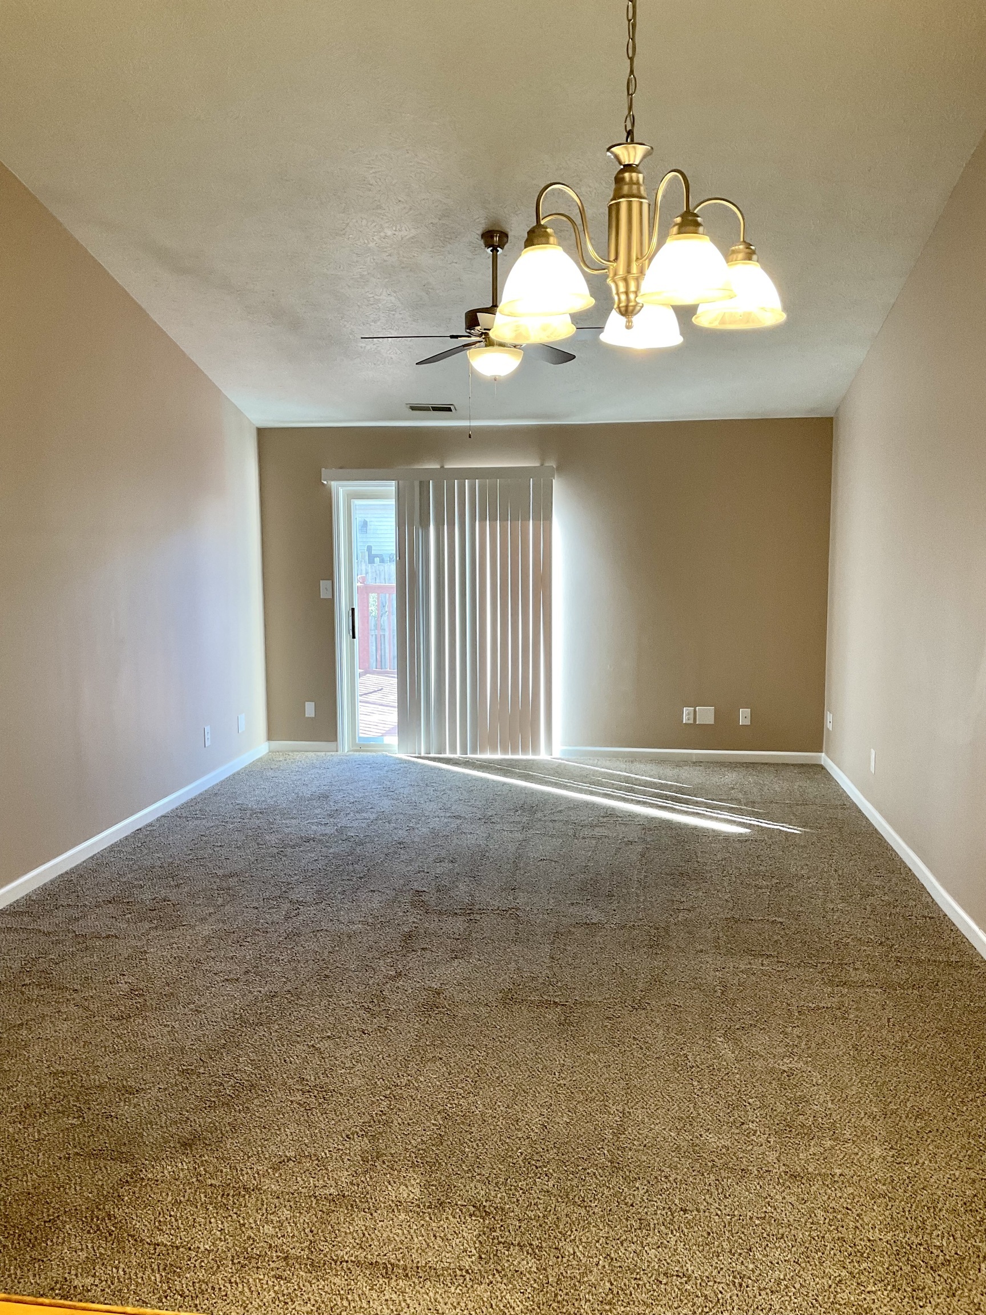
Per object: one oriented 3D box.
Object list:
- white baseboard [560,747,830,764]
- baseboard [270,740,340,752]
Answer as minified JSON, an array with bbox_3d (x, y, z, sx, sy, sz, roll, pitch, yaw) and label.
[{"bbox_3d":[1.430,0.717,8.031,1.903,0.082,0.015,1,6,7],"label":"white baseboard"},{"bbox_3d":[-1.450,0.682,8.387,0.548,0.082,0.015,1,6,7],"label":"baseboard"}]

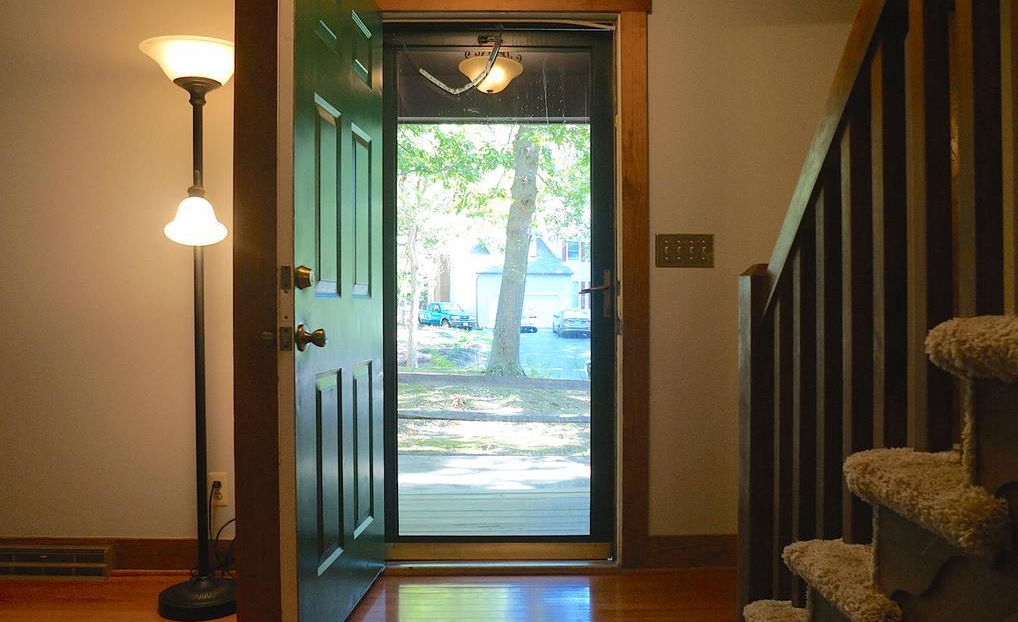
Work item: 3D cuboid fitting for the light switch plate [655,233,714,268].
[{"bbox_3d":[0.642,-0.219,3.726,0.212,0.120,0.012,0,0,-1],"label":"light switch plate"}]

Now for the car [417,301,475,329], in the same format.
[{"bbox_3d":[-3.730,0.270,61.000,1.730,1.630,4.600,0,0,-31],"label":"car"}]

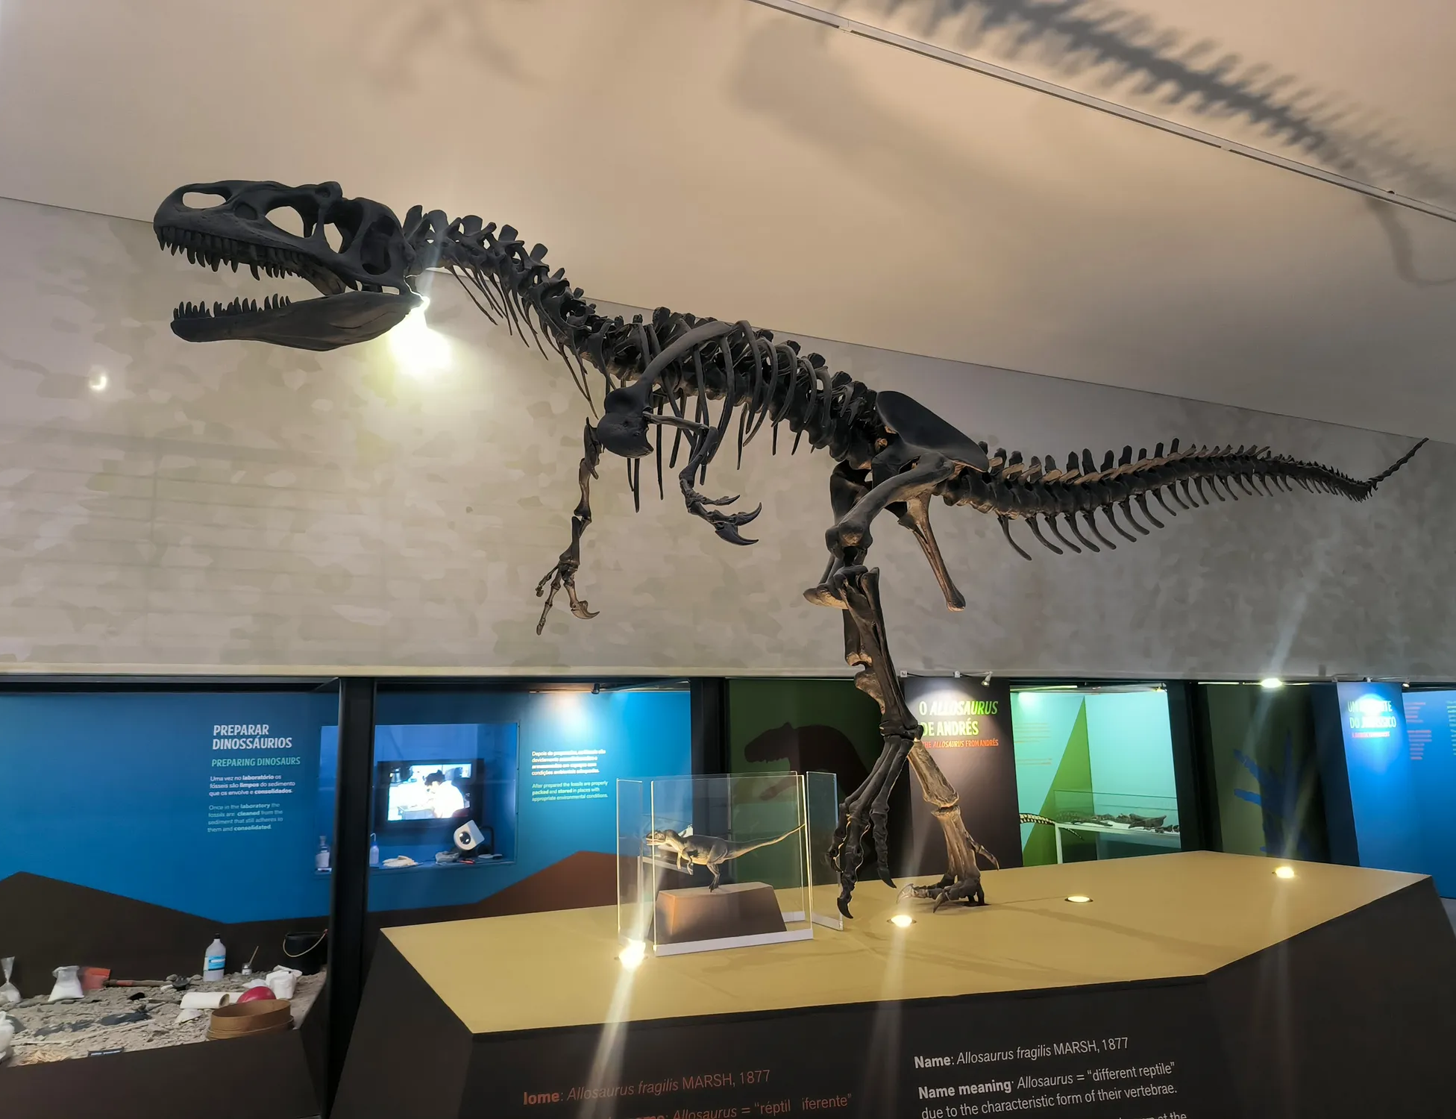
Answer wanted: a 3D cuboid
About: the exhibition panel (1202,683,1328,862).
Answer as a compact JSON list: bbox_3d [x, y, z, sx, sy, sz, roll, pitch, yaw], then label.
[{"bbox_3d":[4.294,1.885,8.082,1.500,1.800,0.120,5,-11,-32],"label":"exhibition panel"}]

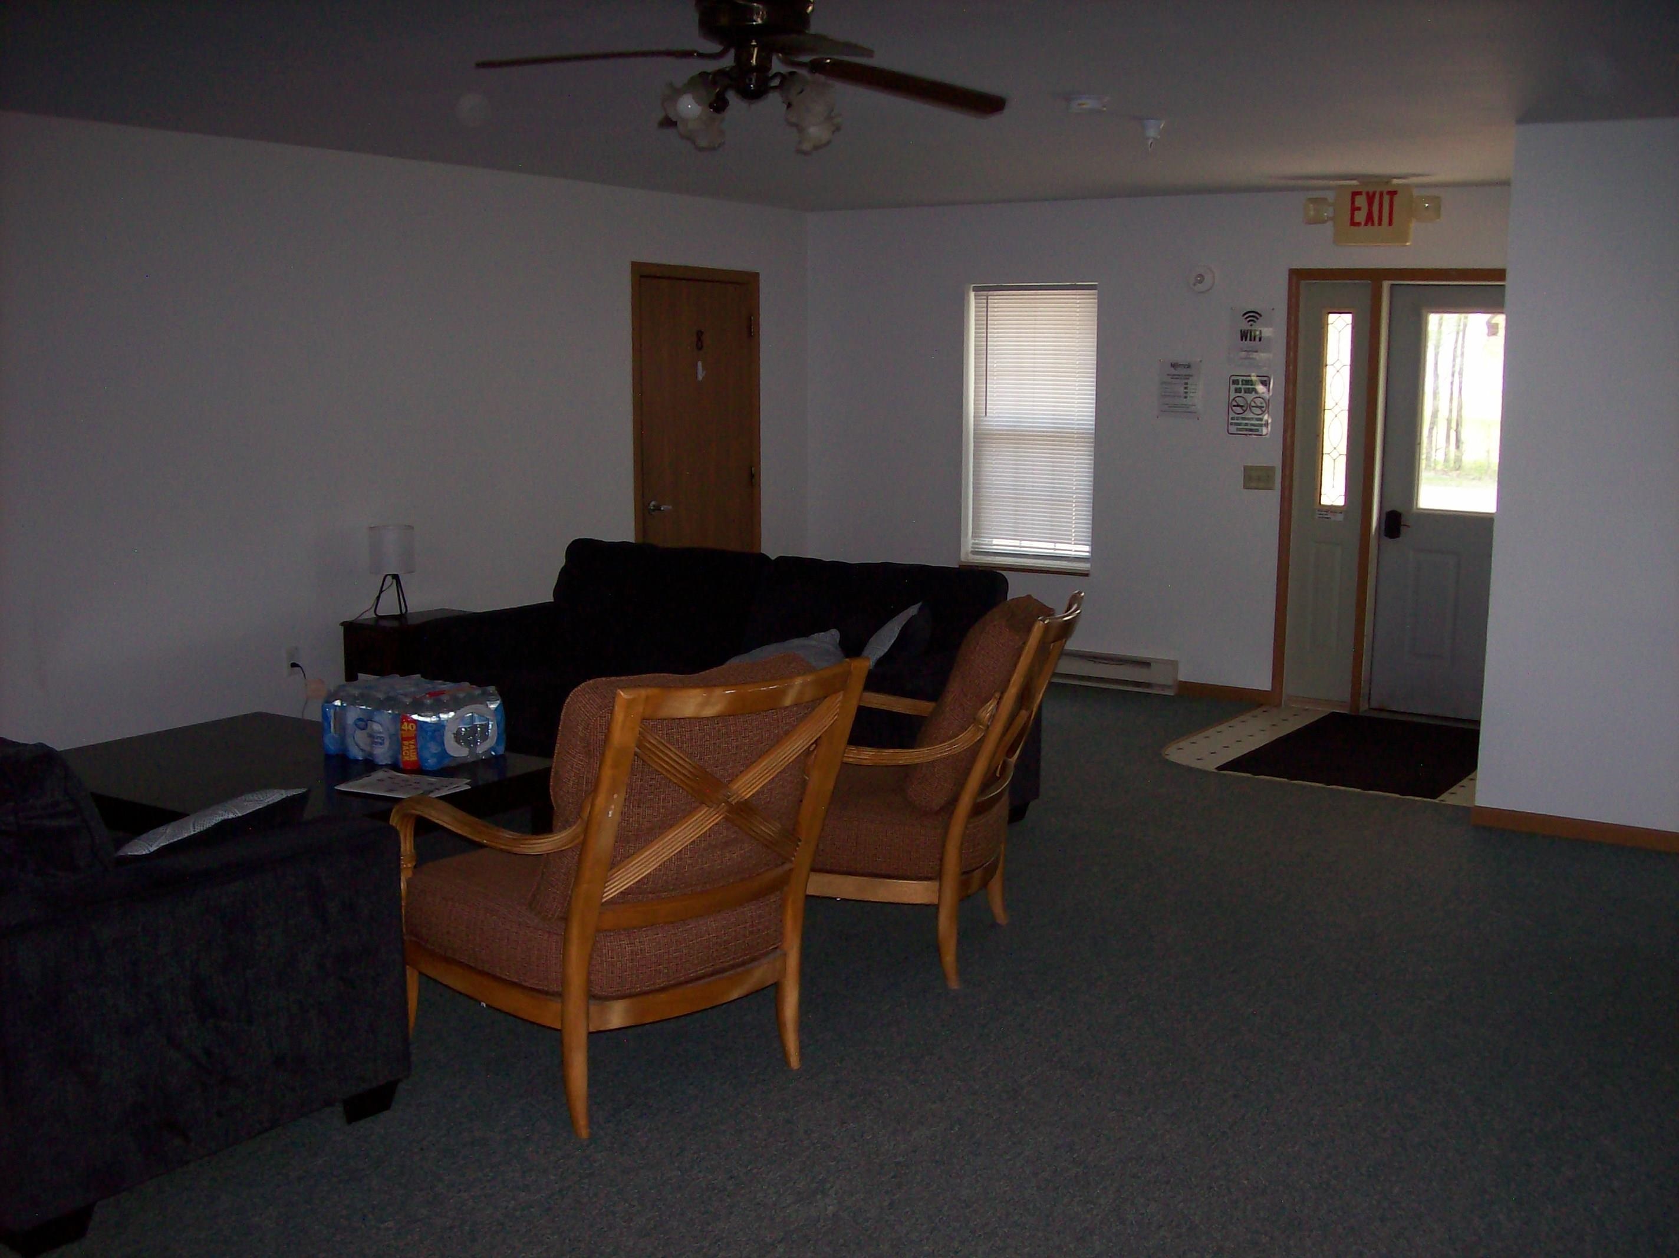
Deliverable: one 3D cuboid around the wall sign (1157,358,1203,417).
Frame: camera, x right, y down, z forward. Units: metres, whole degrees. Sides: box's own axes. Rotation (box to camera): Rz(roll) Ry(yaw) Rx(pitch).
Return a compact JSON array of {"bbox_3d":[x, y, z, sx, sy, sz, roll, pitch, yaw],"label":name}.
[{"bbox_3d":[1.670,-1.176,8.577,0.215,0.282,0.015,6,11,33],"label":"wall sign"}]

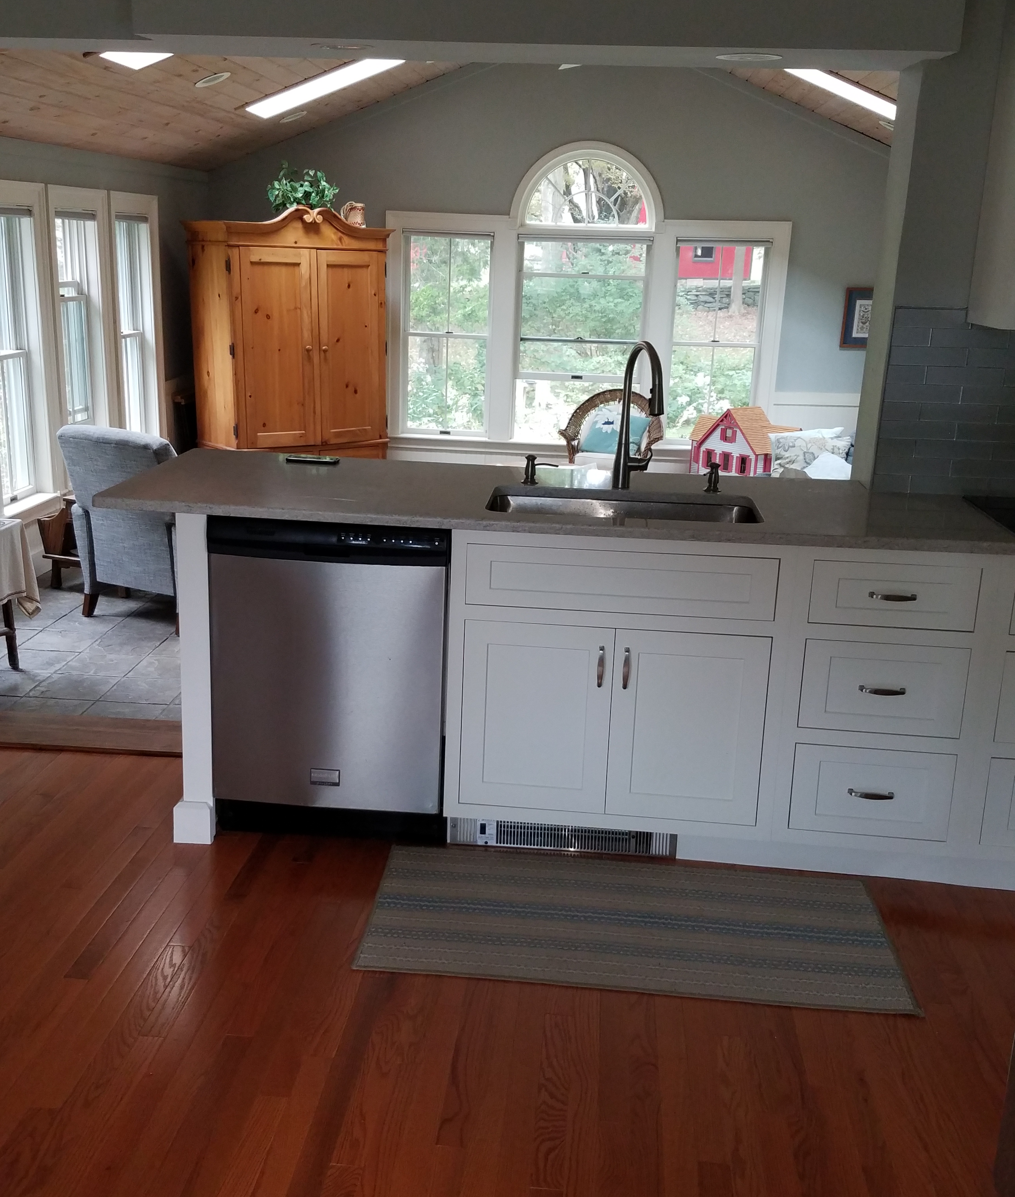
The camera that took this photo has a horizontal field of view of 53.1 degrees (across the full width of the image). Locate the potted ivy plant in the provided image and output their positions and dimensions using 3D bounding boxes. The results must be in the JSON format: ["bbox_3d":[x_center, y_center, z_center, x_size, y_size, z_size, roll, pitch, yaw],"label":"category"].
[{"bbox_3d":[-1.348,-2.650,6.706,0.474,0.415,0.400,-8,19,-30],"label":"potted ivy plant"}]

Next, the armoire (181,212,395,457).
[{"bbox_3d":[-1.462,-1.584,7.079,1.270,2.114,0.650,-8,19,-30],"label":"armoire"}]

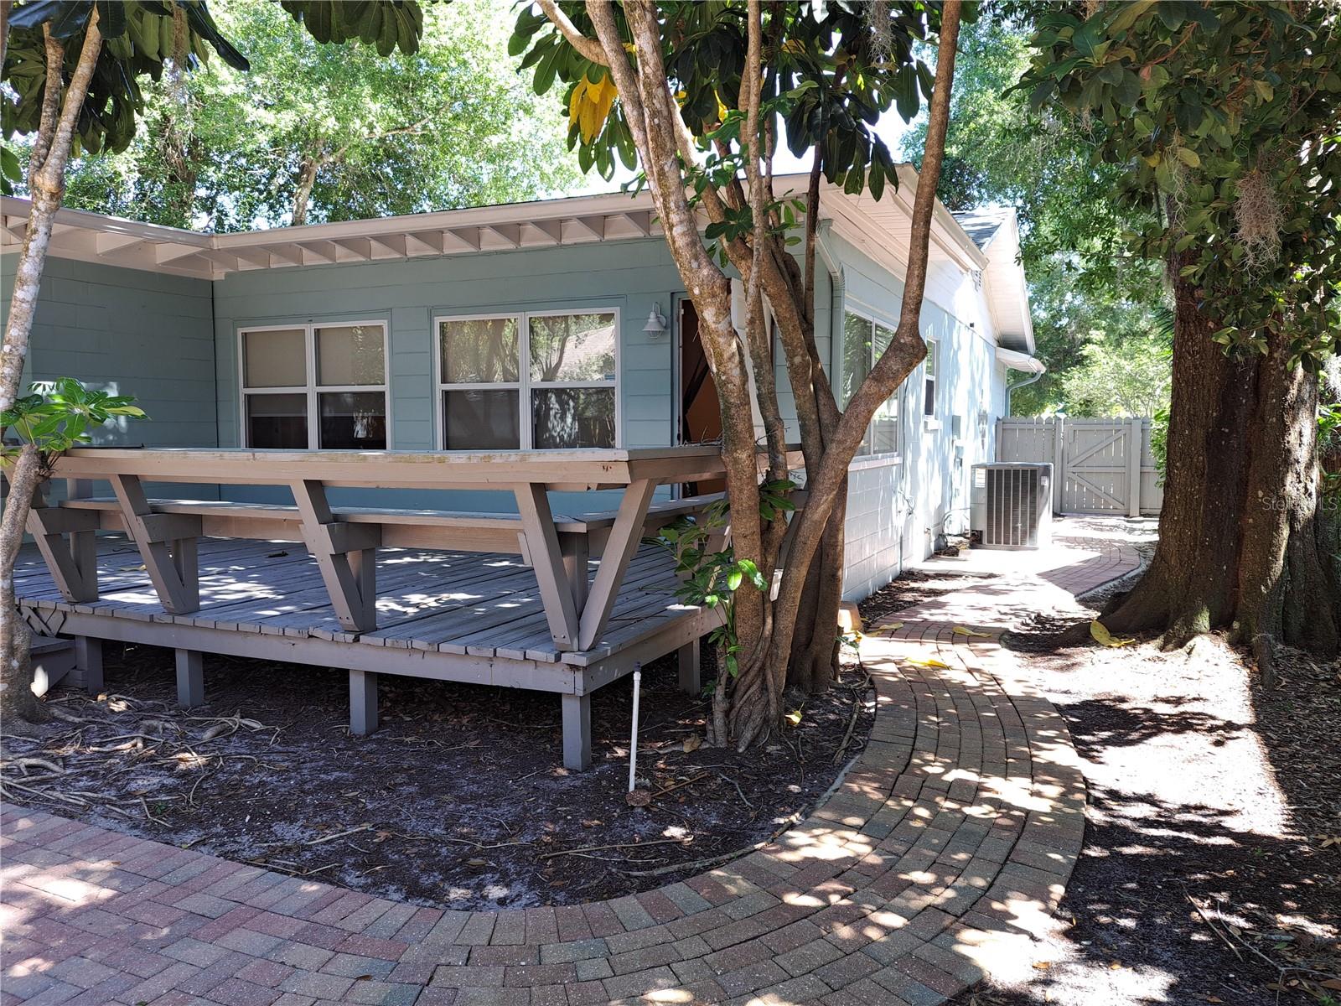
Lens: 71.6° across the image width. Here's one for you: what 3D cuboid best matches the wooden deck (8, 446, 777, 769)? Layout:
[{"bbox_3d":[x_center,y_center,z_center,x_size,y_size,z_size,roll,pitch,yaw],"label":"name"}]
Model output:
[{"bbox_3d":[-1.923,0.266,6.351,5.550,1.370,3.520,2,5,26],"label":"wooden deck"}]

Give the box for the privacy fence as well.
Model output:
[{"bbox_3d":[7.248,-0.647,16.490,2.850,1.750,0.140,2,5,26],"label":"privacy fence"}]

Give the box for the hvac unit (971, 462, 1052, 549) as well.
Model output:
[{"bbox_3d":[4.309,0.043,11.663,0.880,1.030,0.880,2,5,26],"label":"hvac unit"}]

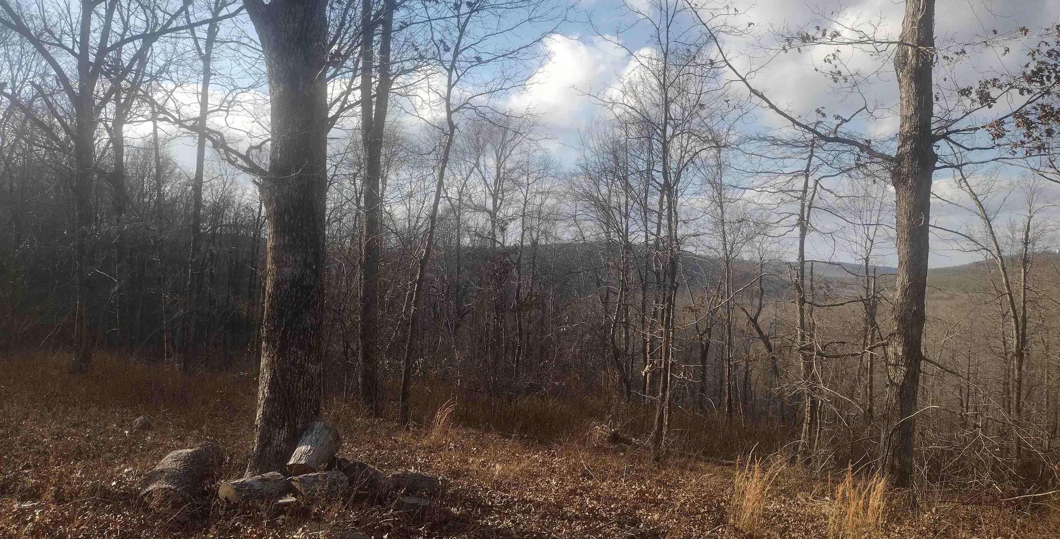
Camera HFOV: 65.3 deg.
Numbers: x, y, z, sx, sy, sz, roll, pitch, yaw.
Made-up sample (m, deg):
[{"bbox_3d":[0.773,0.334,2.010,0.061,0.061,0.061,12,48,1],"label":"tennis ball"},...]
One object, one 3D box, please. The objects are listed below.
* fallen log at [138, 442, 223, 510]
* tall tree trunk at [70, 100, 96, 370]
[{"bbox_3d":[-2.090,1.310,4.980,0.360,0.340,0.850,2,-1,-12],"label":"fallen log"},{"bbox_3d":[-6.490,-0.439,12.000,0.270,3.880,0.270,2,-1,0],"label":"tall tree trunk"}]

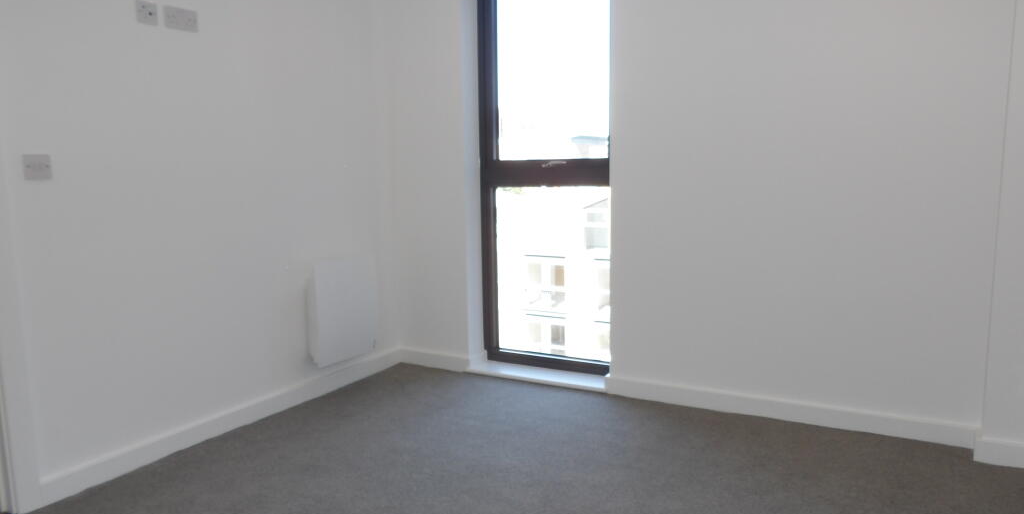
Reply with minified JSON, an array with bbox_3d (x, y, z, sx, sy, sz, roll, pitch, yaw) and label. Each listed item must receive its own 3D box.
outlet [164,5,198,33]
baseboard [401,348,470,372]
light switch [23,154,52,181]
[{"bbox_3d":[-1.356,-0.976,2.921,0.010,0.087,0.150,3,9,29],"label":"outlet"},{"bbox_3d":[-0.466,0.602,4.179,0.501,0.096,0.018,3,9,29],"label":"baseboard"},{"bbox_3d":[-1.645,-0.311,2.468,0.010,0.087,0.087,3,9,29],"label":"light switch"}]

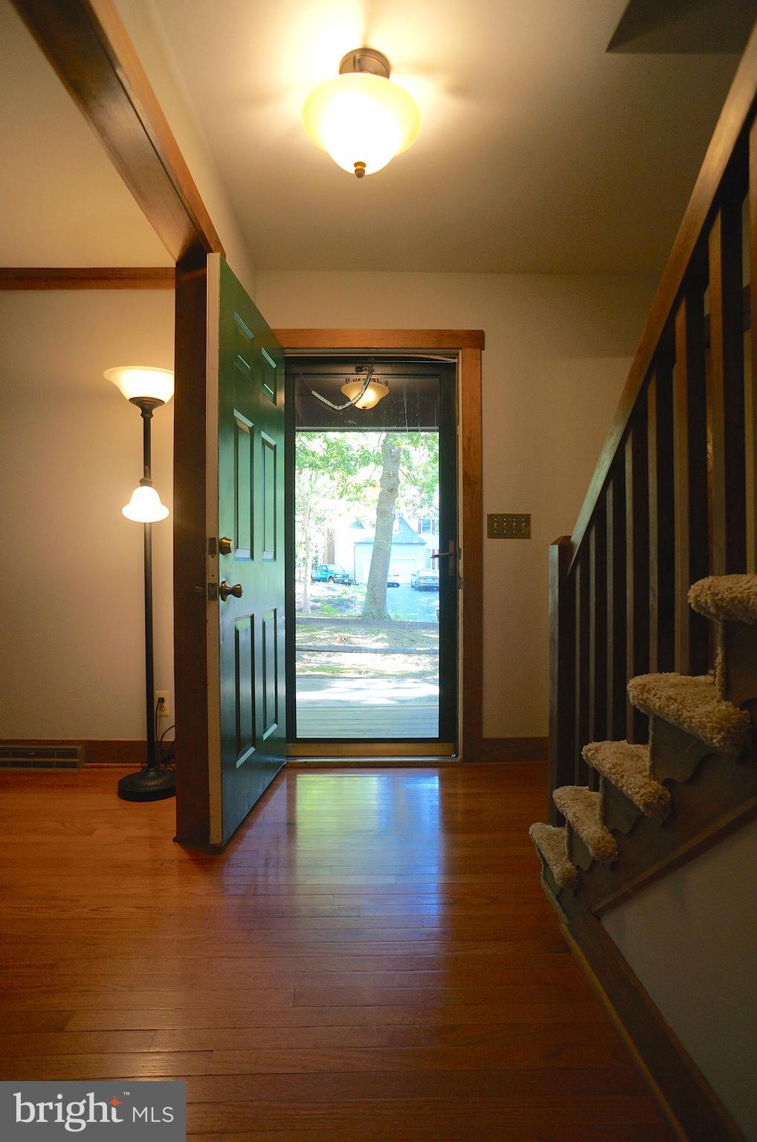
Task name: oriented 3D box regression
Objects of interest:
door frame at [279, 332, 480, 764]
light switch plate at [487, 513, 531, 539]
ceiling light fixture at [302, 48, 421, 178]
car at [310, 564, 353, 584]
[{"bbox_3d":[-0.037,-0.115,3.765,1.090,2.130,0.140,0,0,-1],"label":"door frame"},{"bbox_3d":[0.642,-0.219,3.726,0.212,0.120,0.012,0,0,-1],"label":"light switch plate"},{"bbox_3d":[-0.046,-1.297,2.195,0.343,0.326,0.343,0,0,-1],"label":"ceiling light fixture"},{"bbox_3d":[-3.730,0.270,61.000,1.730,1.630,4.600,0,0,-31],"label":"car"}]

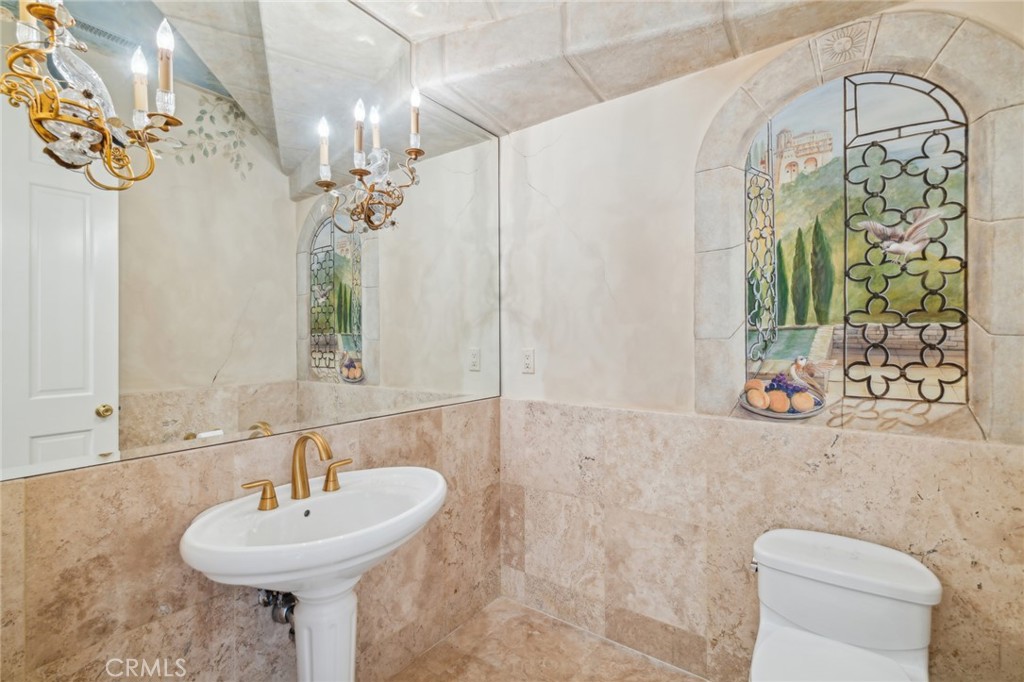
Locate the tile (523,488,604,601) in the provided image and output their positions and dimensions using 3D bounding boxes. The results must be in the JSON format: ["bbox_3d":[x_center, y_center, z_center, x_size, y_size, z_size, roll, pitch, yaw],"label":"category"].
[{"bbox_3d":[0.232,0.910,2.076,0.413,0.414,0.015,0,0,35],"label":"tile"}]

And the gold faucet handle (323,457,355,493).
[{"bbox_3d":[-0.547,0.419,1.437,0.054,0.073,0.103,0,0,35],"label":"gold faucet handle"}]

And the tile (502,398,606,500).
[{"bbox_3d":[0.174,0.497,2.117,0.551,0.412,0.015,0,0,35],"label":"tile"}]

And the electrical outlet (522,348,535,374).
[{"bbox_3d":[0.076,0.098,2.172,0.073,0.116,0.008,0,0,35],"label":"electrical outlet"}]

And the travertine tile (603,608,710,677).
[{"bbox_3d":[0.570,1.194,1.838,0.411,0.159,0.015,0,0,35],"label":"travertine tile"}]

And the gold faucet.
[{"bbox_3d":[-0.573,0.358,1.303,0.167,0.195,0.054,0,0,35],"label":"gold faucet"}]

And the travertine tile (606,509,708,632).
[{"bbox_3d":[0.569,0.908,1.839,0.411,0.414,0.015,0,0,35],"label":"travertine tile"}]

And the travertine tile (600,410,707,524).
[{"bbox_3d":[0.568,0.495,1.840,0.411,0.412,0.015,0,0,35],"label":"travertine tile"}]

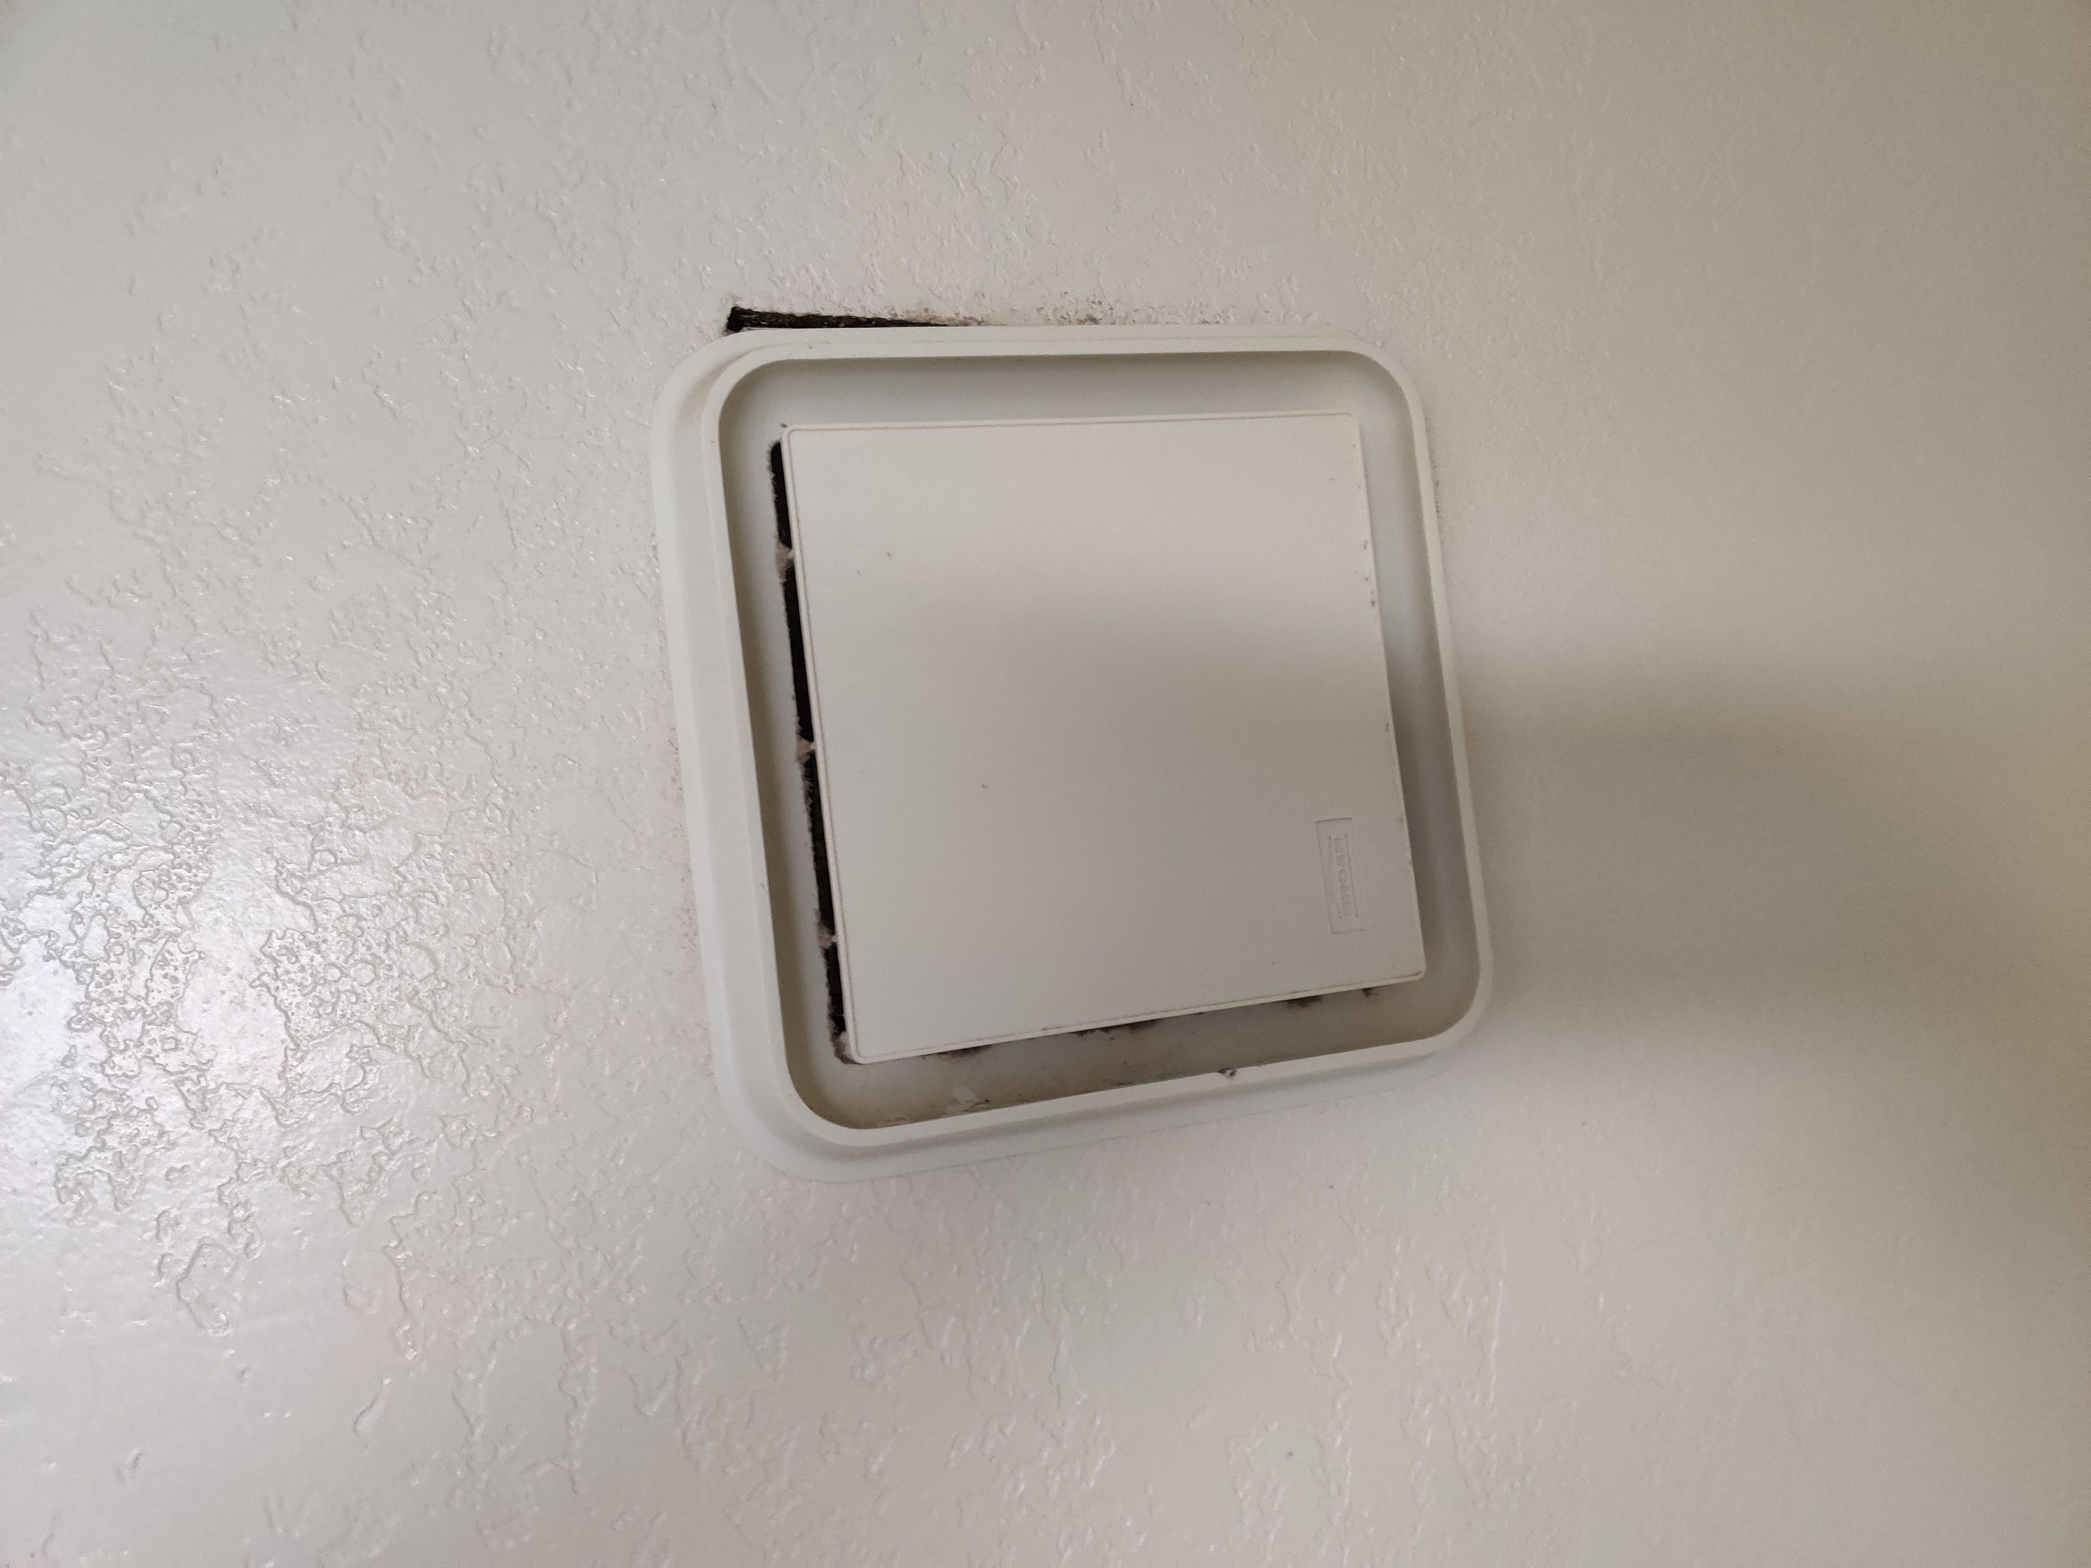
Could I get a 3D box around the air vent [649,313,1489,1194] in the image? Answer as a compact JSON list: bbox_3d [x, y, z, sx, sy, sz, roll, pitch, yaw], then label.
[{"bbox_3d":[0.018,-0.018,0.469,0.238,0.025,0.240,-6,-93,-18],"label":"air vent"}]

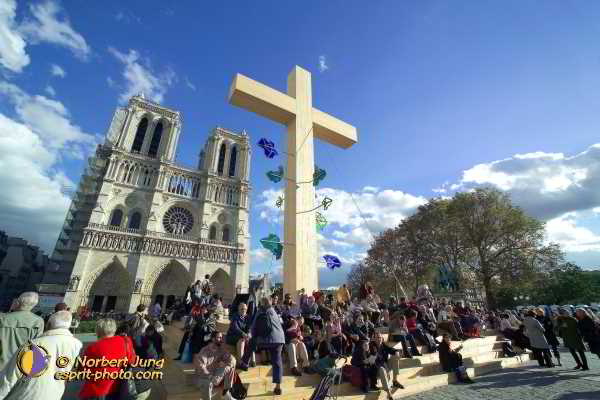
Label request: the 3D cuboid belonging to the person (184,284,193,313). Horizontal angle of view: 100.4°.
[{"bbox_3d":[-5.172,4.860,11.484,0.500,1.700,0.380,13,-26,-27],"label":"person"}]

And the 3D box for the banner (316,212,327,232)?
[{"bbox_3d":[1.104,1.155,12.835,0.477,0.989,0.247,3,-23,-7],"label":"banner"}]

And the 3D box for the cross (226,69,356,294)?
[{"bbox_3d":[0.101,-1.704,13.408,8.124,13.896,0.954,13,-27,-29],"label":"cross"}]

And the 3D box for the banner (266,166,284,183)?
[{"bbox_3d":[-1.245,-1.296,12.708,0.851,0.850,0.213,3,-23,-7],"label":"banner"}]

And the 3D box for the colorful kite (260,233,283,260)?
[{"bbox_3d":[-1.280,2.088,11.225,0.919,1.165,0.291,3,-23,-7],"label":"colorful kite"}]

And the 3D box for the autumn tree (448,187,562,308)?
[{"bbox_3d":[31.187,8.455,41.619,14.000,20.497,13.500,-17,-28,33],"label":"autumn tree"}]

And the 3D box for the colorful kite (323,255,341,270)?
[{"bbox_3d":[1.424,2.825,11.300,0.780,0.700,0.300,7,-24,-15],"label":"colorful kite"}]

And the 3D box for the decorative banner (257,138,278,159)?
[{"bbox_3d":[-1.651,-2.616,12.700,1.050,0.950,0.350,-7,-24,15],"label":"decorative banner"}]

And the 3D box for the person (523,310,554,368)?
[{"bbox_3d":[7.732,4.497,8.198,0.520,1.630,0.420,13,-26,-27],"label":"person"}]

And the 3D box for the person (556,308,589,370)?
[{"bbox_3d":[8.501,4.364,7.933,0.420,1.660,0.500,-13,-26,28],"label":"person"}]

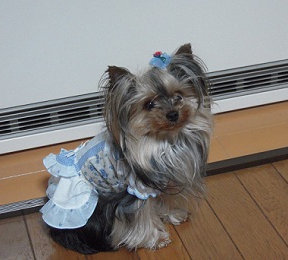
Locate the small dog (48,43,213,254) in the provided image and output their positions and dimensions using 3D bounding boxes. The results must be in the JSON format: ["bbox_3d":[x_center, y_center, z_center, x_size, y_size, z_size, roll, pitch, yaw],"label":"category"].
[{"bbox_3d":[-0.036,0.028,0.865,0.223,0.317,0.159,11,36,17],"label":"small dog"}]

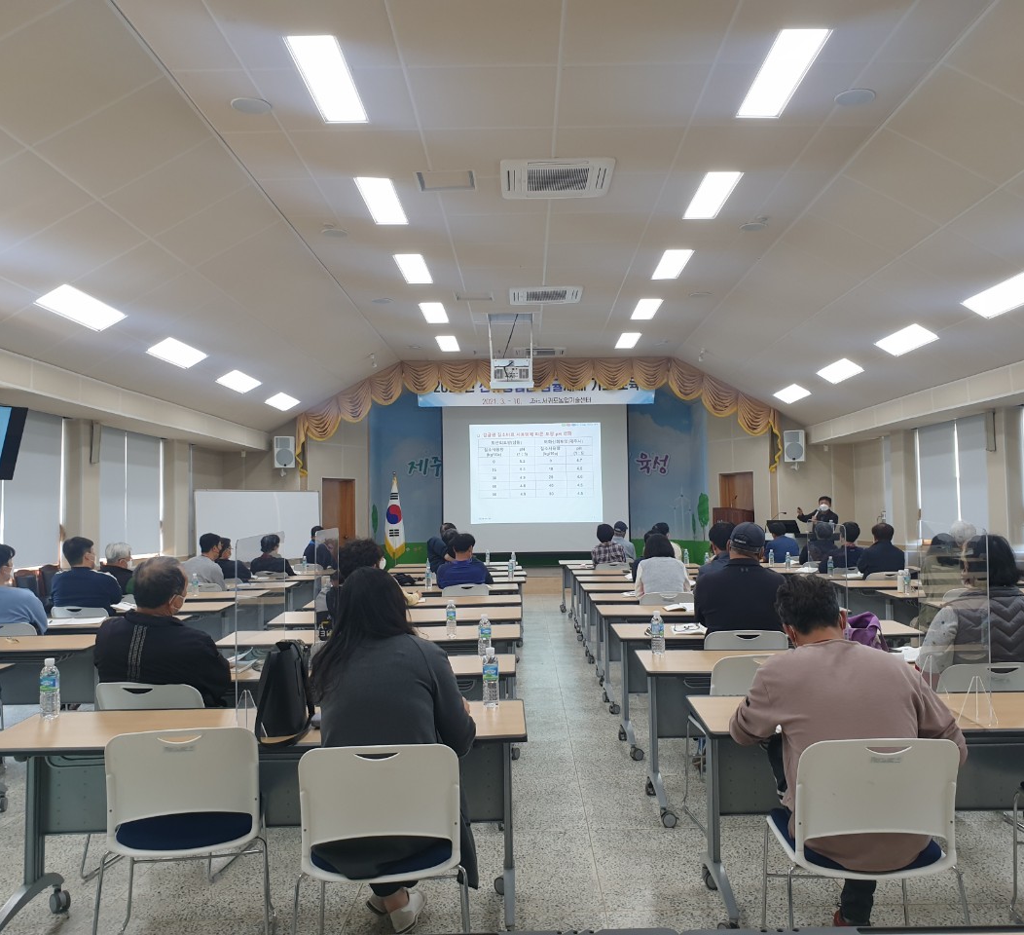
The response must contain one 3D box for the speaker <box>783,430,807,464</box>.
[{"bbox_3d":[5.221,-0.386,17.280,0.380,0.600,0.380,-2,3,16],"label":"speaker"}]

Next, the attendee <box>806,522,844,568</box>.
[{"bbox_3d":[3.816,1.322,11.643,0.510,1.270,0.720,-1,-3,1],"label":"attendee"}]

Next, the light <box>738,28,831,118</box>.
[{"bbox_3d":[1.745,-2.543,6.089,0.305,0.060,1.200,-1,-3,1],"label":"light"}]

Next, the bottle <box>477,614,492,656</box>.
[{"bbox_3d":[-0.144,0.864,4.838,0.066,0.217,0.066,-1,-3,1],"label":"bottle"}]

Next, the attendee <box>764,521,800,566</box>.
[{"bbox_3d":[3.689,1.391,12.903,0.510,1.291,0.750,0,-3,-9],"label":"attendee"}]

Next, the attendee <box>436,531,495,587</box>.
[{"bbox_3d":[-0.478,1.307,9.377,0.550,1.286,0.750,0,-3,-3],"label":"attendee"}]

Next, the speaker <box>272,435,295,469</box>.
[{"bbox_3d":[-4.004,-0.266,16.506,0.360,0.550,0.340,-1,-3,-6],"label":"speaker"}]

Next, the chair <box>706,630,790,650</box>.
[{"bbox_3d":[1.293,1.312,5.327,0.520,0.800,0.550,-1,-3,3],"label":"chair"}]

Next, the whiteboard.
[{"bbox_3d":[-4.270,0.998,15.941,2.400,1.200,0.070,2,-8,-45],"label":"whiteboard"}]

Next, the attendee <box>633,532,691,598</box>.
[{"bbox_3d":[1.276,1.213,8.052,0.480,1.291,0.750,-1,-3,3],"label":"attendee"}]

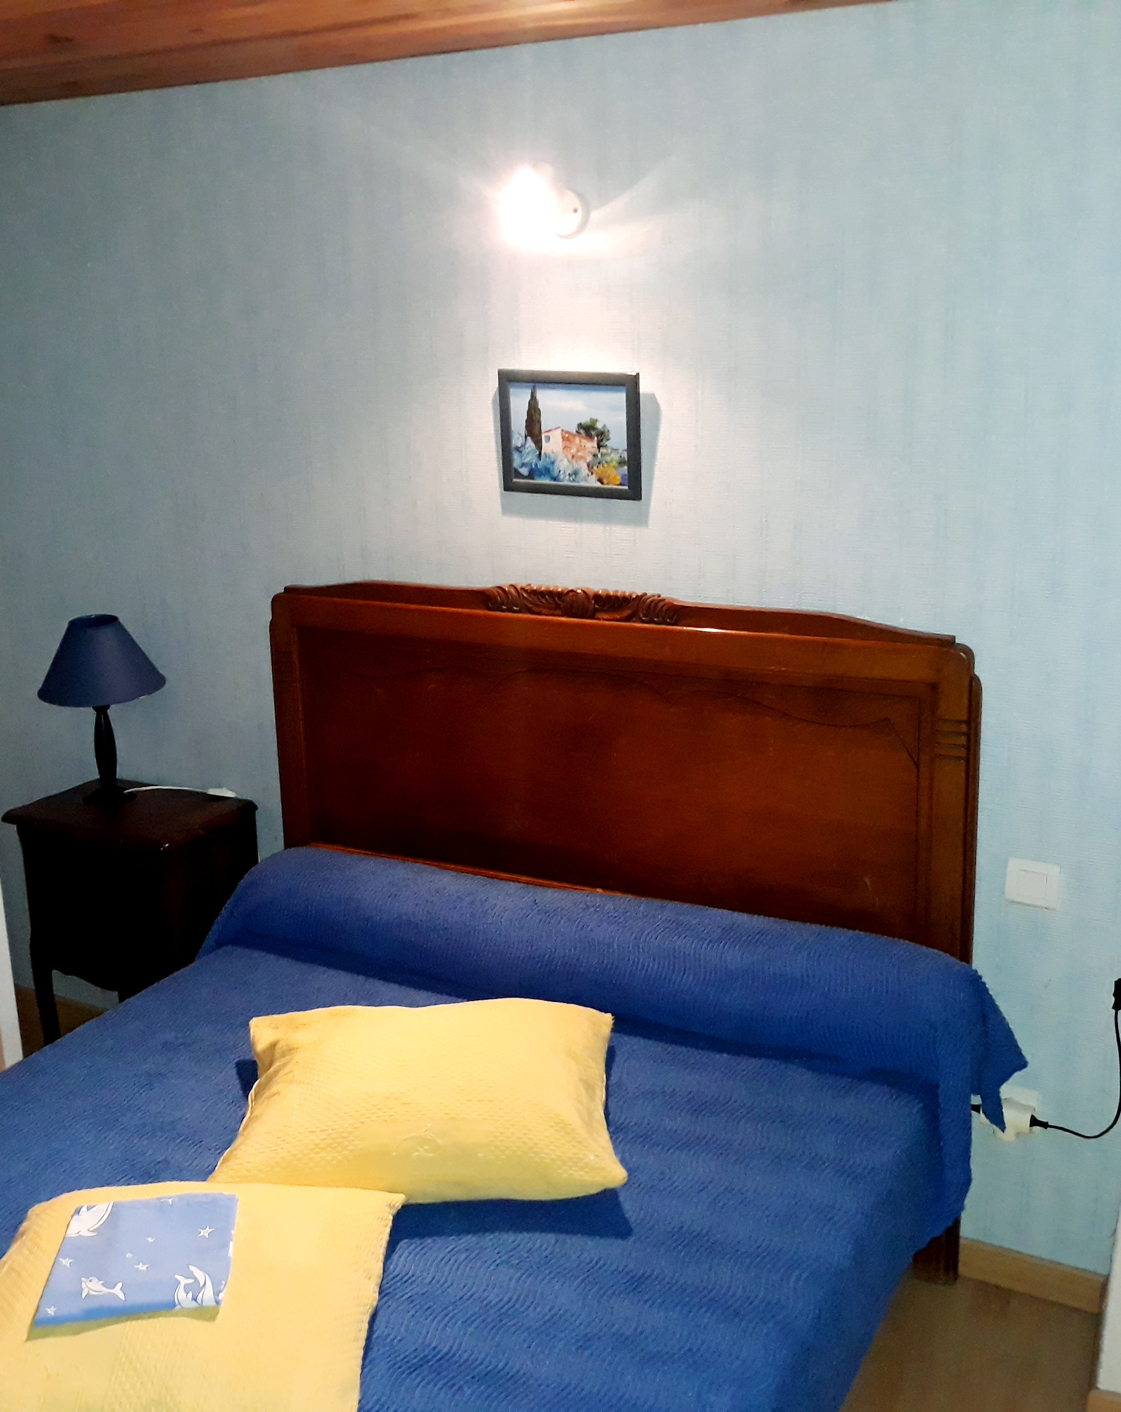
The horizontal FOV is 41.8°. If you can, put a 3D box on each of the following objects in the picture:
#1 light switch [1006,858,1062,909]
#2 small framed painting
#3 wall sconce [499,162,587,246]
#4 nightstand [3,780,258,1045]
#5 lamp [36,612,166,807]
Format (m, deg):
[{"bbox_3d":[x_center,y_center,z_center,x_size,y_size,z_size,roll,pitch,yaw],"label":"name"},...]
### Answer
[{"bbox_3d":[0.788,0.296,2.449,0.081,0.077,0.012,6,16,28],"label":"light switch"},{"bbox_3d":[0.018,-0.493,2.662,0.285,0.224,0.020,6,16,28],"label":"small framed painting"},{"bbox_3d":[-0.027,-0.858,2.523,0.115,0.120,0.140,6,16,28],"label":"wall sconce"},{"bbox_3d":[-0.909,0.568,3.251,0.470,0.713,0.315,6,16,28],"label":"nightstand"},{"bbox_3d":[-0.999,0.010,3.204,0.267,0.400,0.267,6,16,28],"label":"lamp"}]

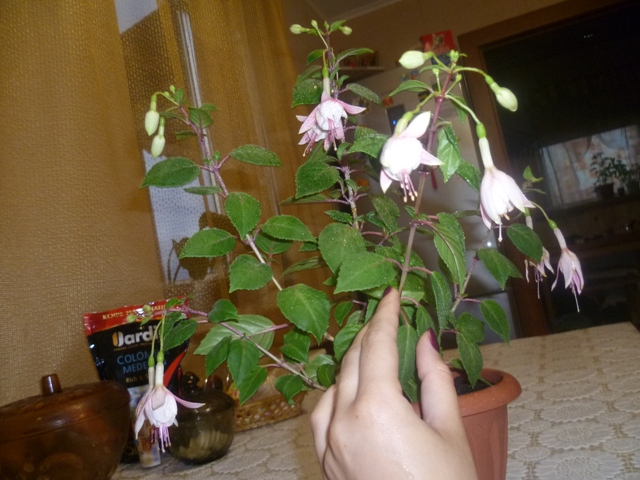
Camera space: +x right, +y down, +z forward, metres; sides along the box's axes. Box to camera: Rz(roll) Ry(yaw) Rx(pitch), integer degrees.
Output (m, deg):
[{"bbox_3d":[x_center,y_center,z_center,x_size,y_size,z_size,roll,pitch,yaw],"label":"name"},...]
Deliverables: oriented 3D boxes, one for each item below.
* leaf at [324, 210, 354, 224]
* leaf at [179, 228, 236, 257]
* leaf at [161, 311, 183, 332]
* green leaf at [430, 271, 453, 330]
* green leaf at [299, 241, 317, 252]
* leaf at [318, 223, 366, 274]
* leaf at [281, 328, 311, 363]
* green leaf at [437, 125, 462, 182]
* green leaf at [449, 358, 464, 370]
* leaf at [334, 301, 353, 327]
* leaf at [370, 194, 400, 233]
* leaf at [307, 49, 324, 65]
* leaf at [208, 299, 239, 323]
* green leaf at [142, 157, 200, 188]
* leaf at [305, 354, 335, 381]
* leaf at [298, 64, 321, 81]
[{"bbox_3d":[0.018,-0.021,0.475,0.027,0.009,0.012,20,12,9],"label":"leaf"},{"bbox_3d":[-0.103,0.005,0.477,0.054,0.036,0.010,-21,-35,-4],"label":"leaf"},{"bbox_3d":[-0.124,0.071,0.433,0.017,0.028,0.008,29,-15,0],"label":"leaf"},{"bbox_3d":[0.088,0.044,0.375,0.015,0.044,0.015,-5,-13,-22],"label":"green leaf"},{"bbox_3d":[-0.009,0.006,0.470,0.024,0.015,0.008,-7,-37,-5],"label":"green leaf"},{"bbox_3d":[0.019,0.008,0.435,0.038,0.043,0.013,13,-15,9],"label":"leaf"},{"bbox_3d":[-0.021,0.093,0.450,0.022,0.031,0.012,-21,-15,-1],"label":"leaf"},{"bbox_3d":[0.098,-0.065,0.390,0.020,0.047,0.012,2,-13,17],"label":"green leaf"},{"bbox_3d":[0.125,0.113,0.470,0.018,0.012,0.006,-11,-37,-1],"label":"green leaf"},{"bbox_3d":[0.020,0.064,0.450,0.015,0.025,0.007,23,-16,7],"label":"leaf"},{"bbox_3d":[0.059,-0.024,0.470,0.019,0.036,0.013,-32,-6,14],"label":"leaf"},{"bbox_3d":[-0.004,-0.149,0.420,0.018,0.010,0.006,-34,-32,-8],"label":"leaf"},{"bbox_3d":[-0.076,0.056,0.410,0.024,0.021,0.009,0,-30,0],"label":"leaf"},{"bbox_3d":[-0.140,-0.061,0.483,0.058,0.041,0.010,-20,-35,-3],"label":"green leaf"},{"bbox_3d":[0.000,0.108,0.440,0.027,0.023,0.011,-11,-18,-4],"label":"leaf"},{"bbox_3d":[-0.009,-0.153,0.470,0.023,0.016,0.012,-13,-18,1],"label":"leaf"}]

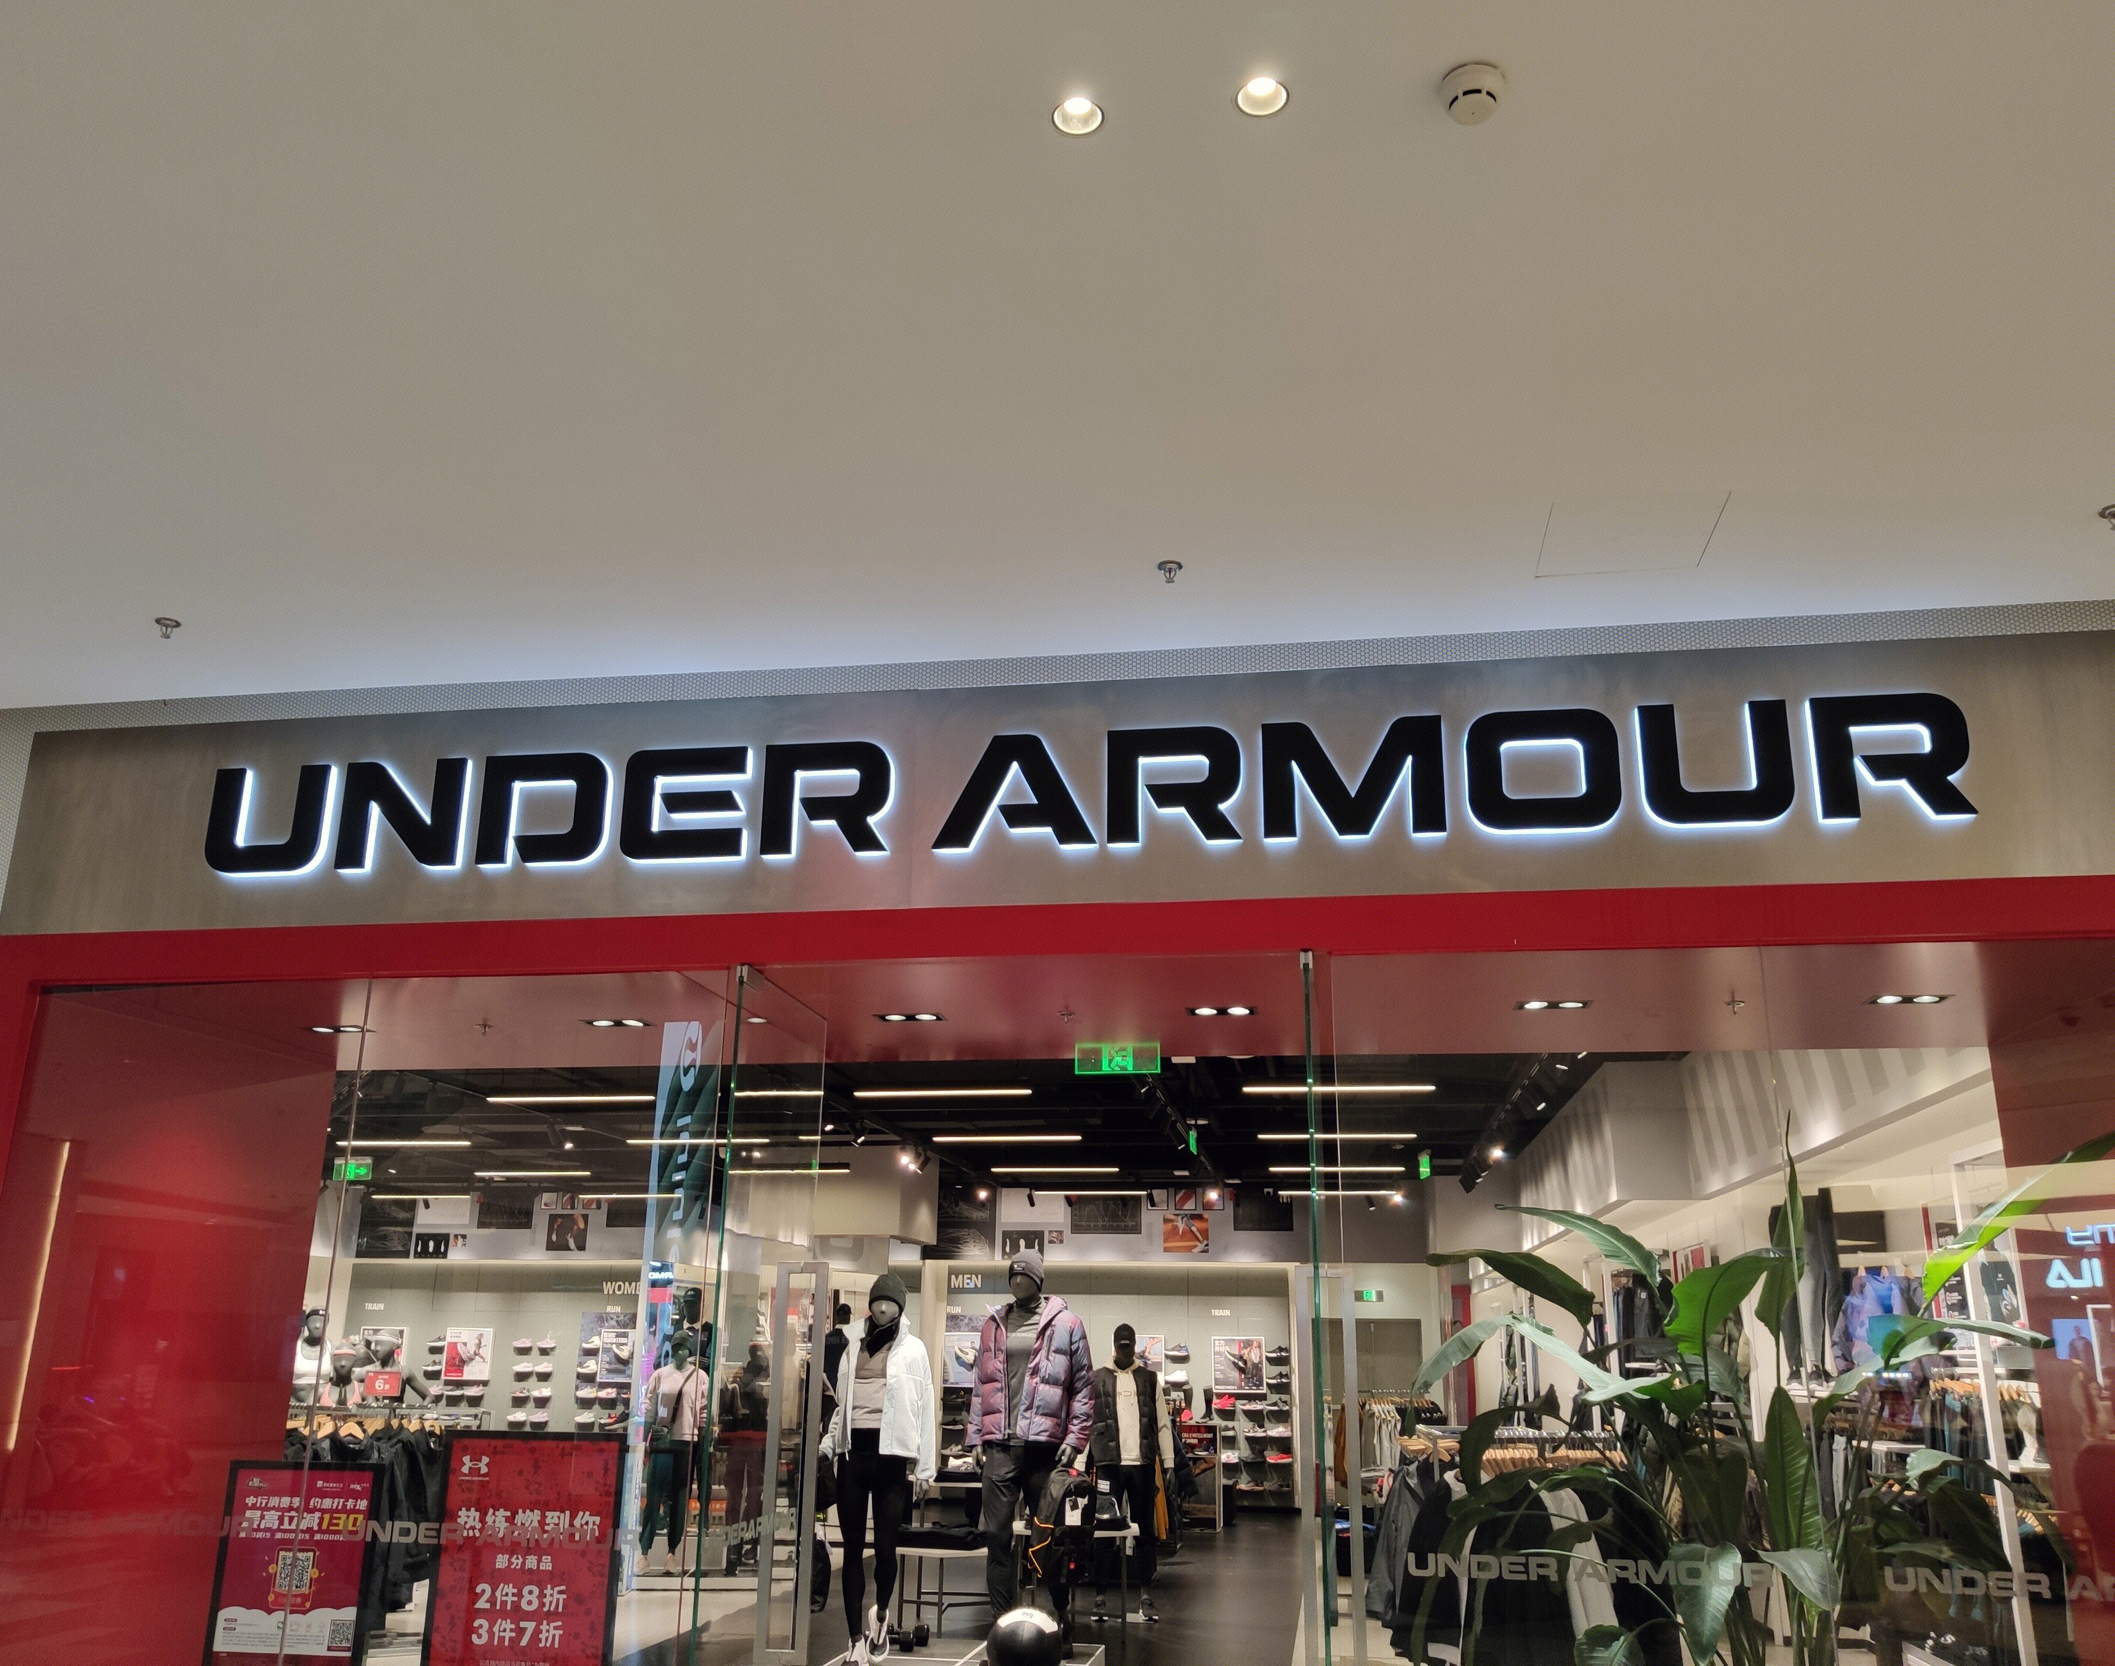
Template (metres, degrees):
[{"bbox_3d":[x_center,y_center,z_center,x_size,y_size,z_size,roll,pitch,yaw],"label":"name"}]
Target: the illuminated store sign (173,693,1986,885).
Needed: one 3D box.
[{"bbox_3d":[-0.131,-0.148,5.372,5.725,0.365,0.090,-2,-18,9],"label":"illuminated store sign"}]

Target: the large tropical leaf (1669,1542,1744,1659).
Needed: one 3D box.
[{"bbox_3d":[1.912,2.265,4.916,0.196,0.315,0.150,-2,-18,9],"label":"large tropical leaf"}]

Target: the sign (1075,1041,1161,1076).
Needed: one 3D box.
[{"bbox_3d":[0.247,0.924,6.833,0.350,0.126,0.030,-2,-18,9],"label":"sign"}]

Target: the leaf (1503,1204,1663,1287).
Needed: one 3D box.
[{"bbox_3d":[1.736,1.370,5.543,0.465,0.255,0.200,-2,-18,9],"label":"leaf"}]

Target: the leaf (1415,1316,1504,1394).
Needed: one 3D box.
[{"bbox_3d":[1.313,1.706,5.454,0.258,0.237,0.150,-2,-18,9],"label":"leaf"}]

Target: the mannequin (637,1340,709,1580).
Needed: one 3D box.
[{"bbox_3d":[-2.834,4.575,12.344,0.546,1.681,0.360,0,-17,3],"label":"mannequin"}]

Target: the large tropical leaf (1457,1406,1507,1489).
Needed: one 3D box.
[{"bbox_3d":[1.379,1.994,5.406,0.127,0.250,0.130,-2,-18,9],"label":"large tropical leaf"}]

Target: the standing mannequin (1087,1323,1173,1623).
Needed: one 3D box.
[{"bbox_3d":[0.479,4.265,11.209,0.579,1.850,0.360,1,-17,1],"label":"standing mannequin"}]

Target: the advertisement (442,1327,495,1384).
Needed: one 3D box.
[{"bbox_3d":[-7.270,6.443,20.602,0.607,0.607,0.030,-2,-18,9],"label":"advertisement"}]

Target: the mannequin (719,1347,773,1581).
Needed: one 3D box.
[{"bbox_3d":[-2.283,4.623,12.403,0.420,1.596,0.340,-1,-17,6],"label":"mannequin"}]

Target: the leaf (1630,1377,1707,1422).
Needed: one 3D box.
[{"bbox_3d":[1.917,1.770,5.229,0.228,0.134,0.180,-2,-18,9],"label":"leaf"}]

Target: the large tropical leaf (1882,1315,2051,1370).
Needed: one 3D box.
[{"bbox_3d":[2.817,1.583,5.194,0.480,0.156,0.220,-2,-18,9],"label":"large tropical leaf"}]

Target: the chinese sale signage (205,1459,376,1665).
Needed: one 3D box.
[{"bbox_3d":[-2.743,2.693,5.975,0.610,0.820,0.030,-2,-18,9],"label":"chinese sale signage"}]

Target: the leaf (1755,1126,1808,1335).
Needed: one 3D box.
[{"bbox_3d":[2.366,1.296,5.462,0.120,0.655,0.120,-2,-18,9],"label":"leaf"}]

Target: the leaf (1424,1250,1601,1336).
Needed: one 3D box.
[{"bbox_3d":[1.500,1.518,5.536,0.517,0.267,0.200,-2,-18,9],"label":"leaf"}]

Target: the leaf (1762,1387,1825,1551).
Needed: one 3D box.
[{"bbox_3d":[2.316,1.994,5.251,0.170,0.470,0.120,-2,-18,9],"label":"leaf"}]

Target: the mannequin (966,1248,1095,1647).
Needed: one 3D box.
[{"bbox_3d":[-0.136,3.004,8.203,0.625,1.867,0.420,-3,-18,11],"label":"mannequin"}]

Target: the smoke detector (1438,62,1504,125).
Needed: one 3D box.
[{"bbox_3d":[0.789,-1.398,3.179,0.122,0.050,0.122,-2,-18,9],"label":"smoke detector"}]

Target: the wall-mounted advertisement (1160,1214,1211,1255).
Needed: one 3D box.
[{"bbox_3d":[1.513,4.712,19.596,0.540,0.451,0.030,-2,-18,9],"label":"wall-mounted advertisement"}]

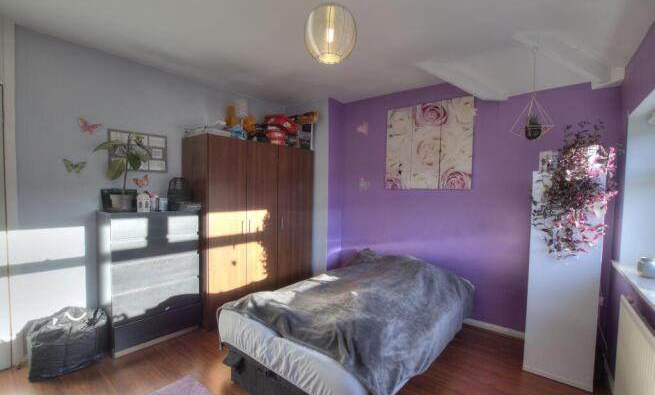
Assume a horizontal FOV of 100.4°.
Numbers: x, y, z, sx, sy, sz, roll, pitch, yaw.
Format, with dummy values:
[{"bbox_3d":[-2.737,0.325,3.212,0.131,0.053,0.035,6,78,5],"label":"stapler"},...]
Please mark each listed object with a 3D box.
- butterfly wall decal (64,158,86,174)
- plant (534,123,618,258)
[{"bbox_3d":[-2.032,-0.255,2.197,0.020,0.115,0.135,3,3,38],"label":"butterfly wall decal"},{"bbox_3d":[1.714,-0.057,1.921,0.440,0.900,0.360,3,3,38],"label":"plant"}]

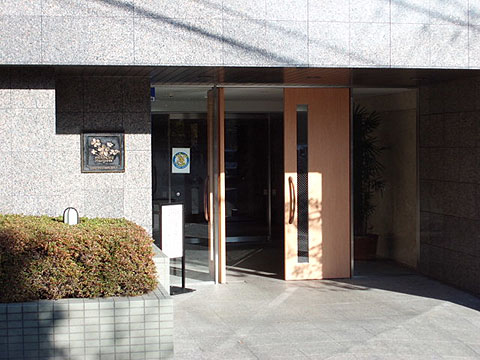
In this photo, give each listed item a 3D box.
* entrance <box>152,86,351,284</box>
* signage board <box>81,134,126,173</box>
[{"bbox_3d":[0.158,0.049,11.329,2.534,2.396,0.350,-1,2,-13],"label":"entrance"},{"bbox_3d":[-1.416,-0.278,9.501,0.458,0.413,0.050,-1,2,-13],"label":"signage board"}]

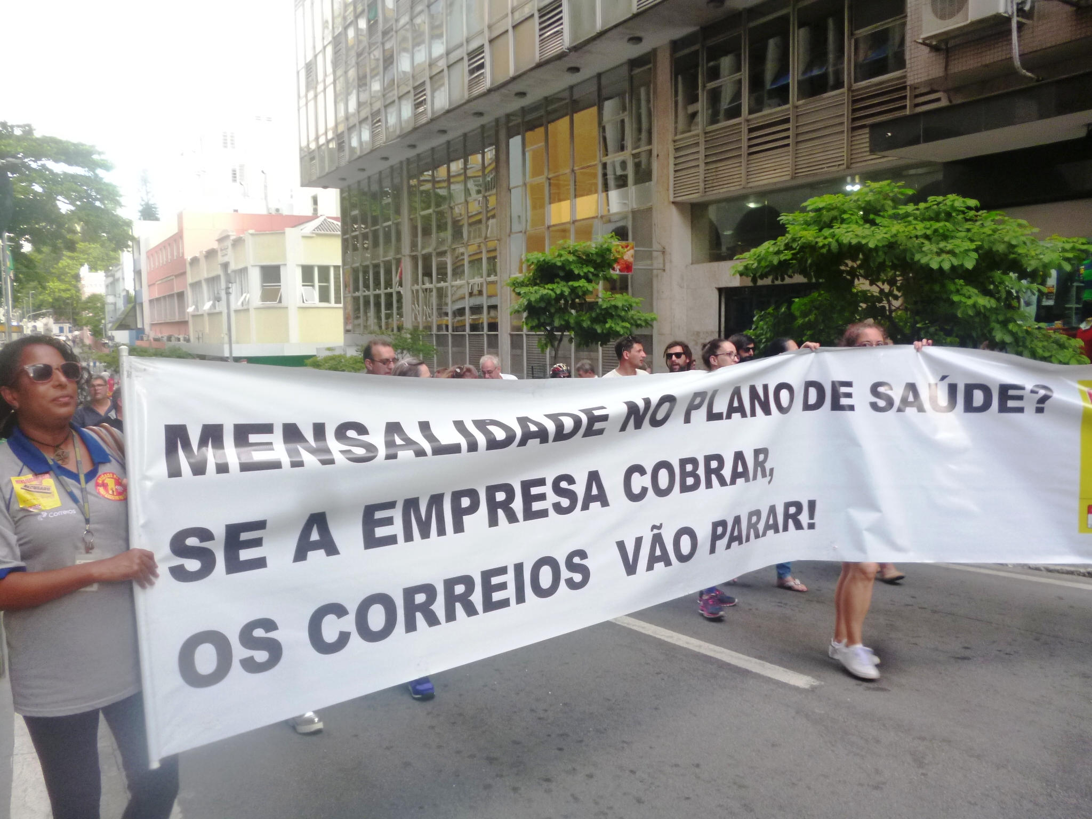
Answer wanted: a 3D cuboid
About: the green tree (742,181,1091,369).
[{"bbox_3d":[3.240,-0.485,7.780,3.100,3.000,2.900,-3,5,-30],"label":"green tree"}]

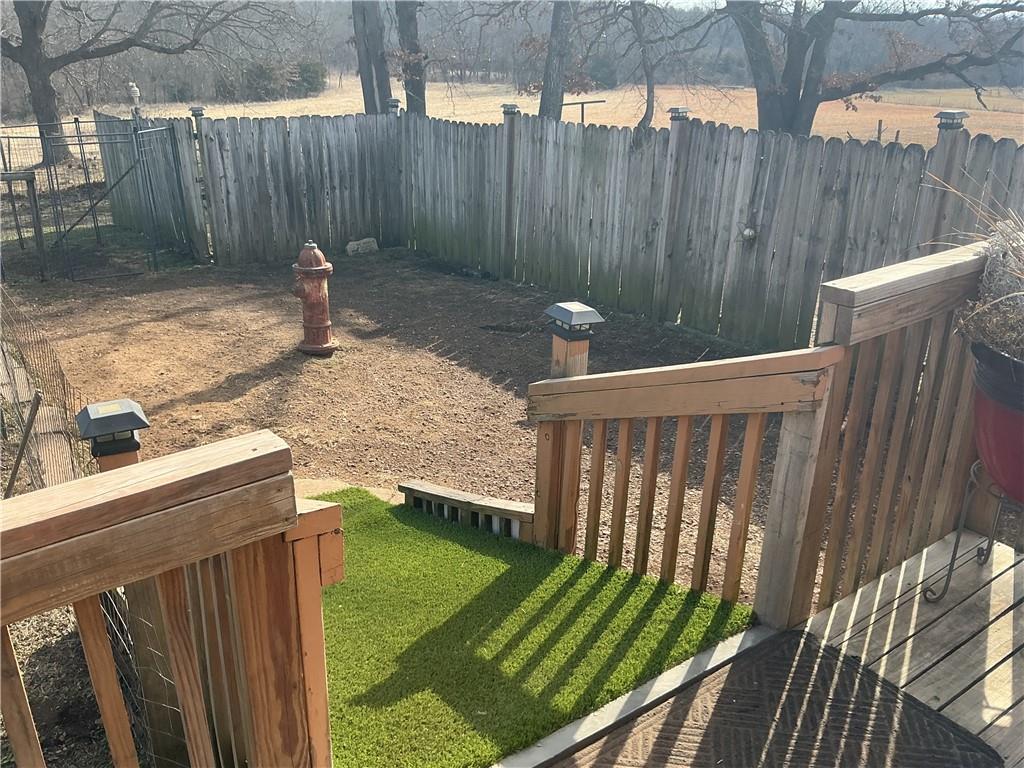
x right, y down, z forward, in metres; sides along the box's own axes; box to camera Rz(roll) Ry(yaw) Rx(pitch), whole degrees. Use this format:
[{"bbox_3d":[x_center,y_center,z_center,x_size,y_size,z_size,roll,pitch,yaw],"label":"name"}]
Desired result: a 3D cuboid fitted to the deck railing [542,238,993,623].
[{"bbox_3d":[0.792,0.095,2.806,1.004,1.253,1.131,-15,28,-33],"label":"deck railing"}]

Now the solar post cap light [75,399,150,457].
[{"bbox_3d":[-0.996,0.111,2.141,0.147,0.105,0.147,-15,28,-33],"label":"solar post cap light"}]

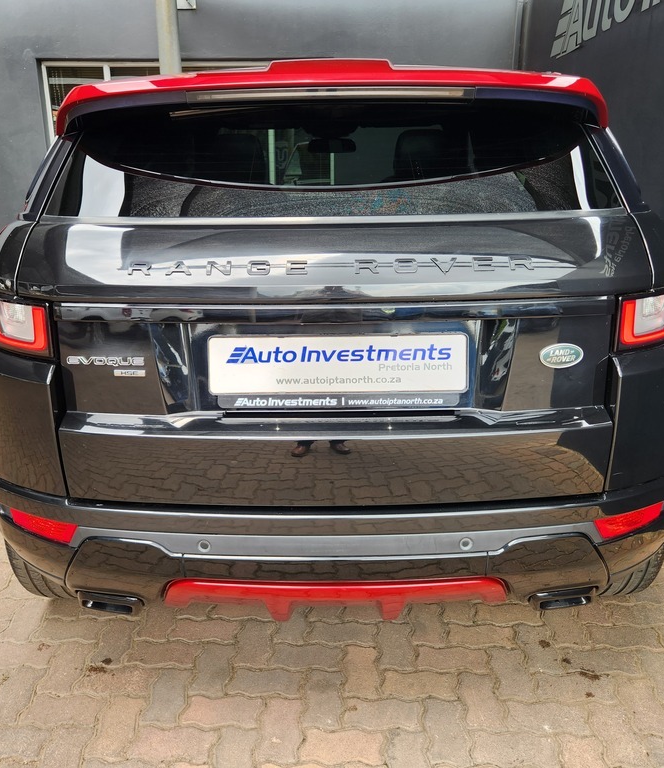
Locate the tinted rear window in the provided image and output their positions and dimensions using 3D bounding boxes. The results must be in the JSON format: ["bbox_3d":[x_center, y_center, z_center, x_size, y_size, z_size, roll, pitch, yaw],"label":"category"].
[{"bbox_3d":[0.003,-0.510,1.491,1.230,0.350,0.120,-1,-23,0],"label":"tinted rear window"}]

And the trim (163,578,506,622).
[{"bbox_3d":[0.013,0.454,1.478,0.750,0.125,0.110,-1,17,0],"label":"trim"}]

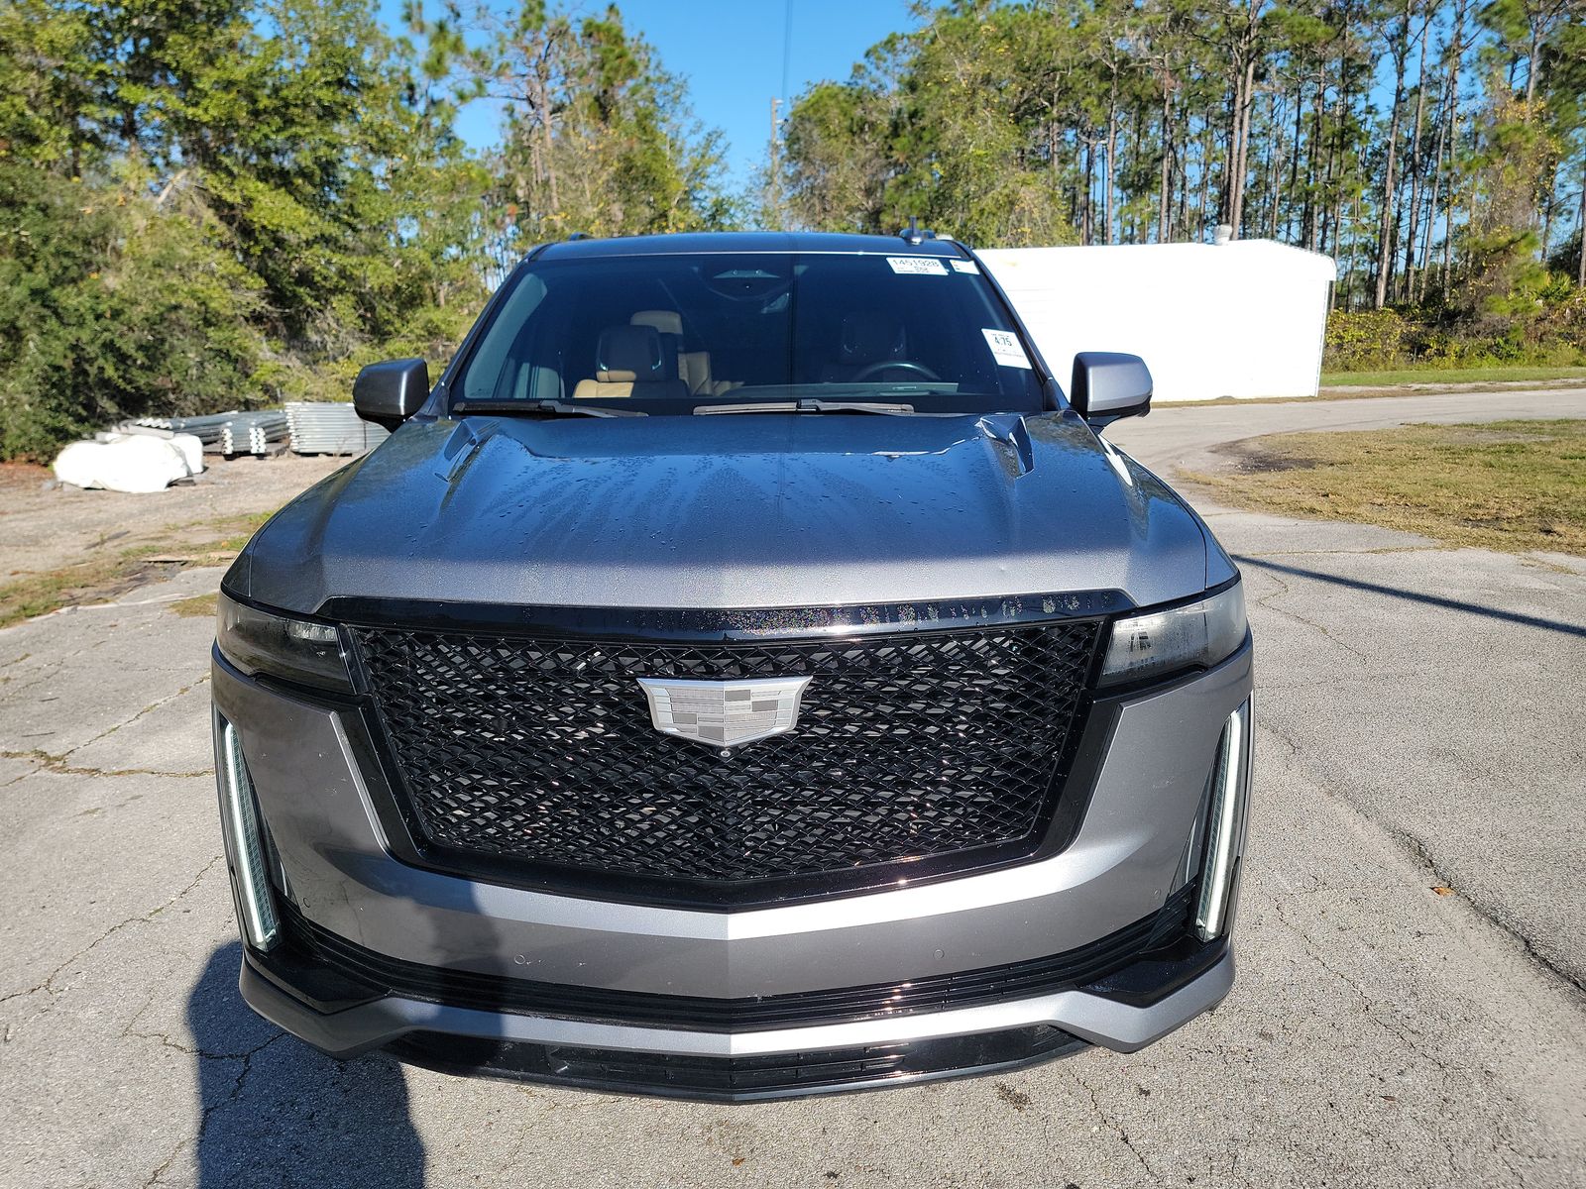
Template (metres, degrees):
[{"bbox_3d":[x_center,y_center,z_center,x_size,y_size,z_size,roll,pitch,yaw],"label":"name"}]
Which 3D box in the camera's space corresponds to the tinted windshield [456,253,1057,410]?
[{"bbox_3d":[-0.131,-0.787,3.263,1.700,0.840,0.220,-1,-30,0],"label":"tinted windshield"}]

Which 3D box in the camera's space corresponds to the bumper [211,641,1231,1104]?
[{"bbox_3d":[-0.109,0.493,2.057,2.020,0.700,0.560,-1,14,0],"label":"bumper"}]

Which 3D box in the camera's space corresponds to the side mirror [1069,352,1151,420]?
[{"bbox_3d":[0.960,-0.623,3.336,0.240,0.210,0.170,-1,14,0],"label":"side mirror"}]

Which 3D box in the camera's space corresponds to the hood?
[{"bbox_3d":[-0.119,-0.218,2.426,1.800,0.300,1.400,-1,14,0],"label":"hood"}]

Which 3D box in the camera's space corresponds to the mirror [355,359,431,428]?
[{"bbox_3d":[-1.220,-0.602,3.318,0.240,0.210,0.170,-1,14,0],"label":"mirror"}]

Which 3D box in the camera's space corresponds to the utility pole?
[{"bbox_3d":[-0.894,-19.074,57.074,0.600,12.500,0.400,-1,14,0],"label":"utility pole"}]

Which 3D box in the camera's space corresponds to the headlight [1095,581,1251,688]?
[{"bbox_3d":[0.702,0.060,2.030,0.350,0.175,0.320,-1,14,0],"label":"headlight"}]

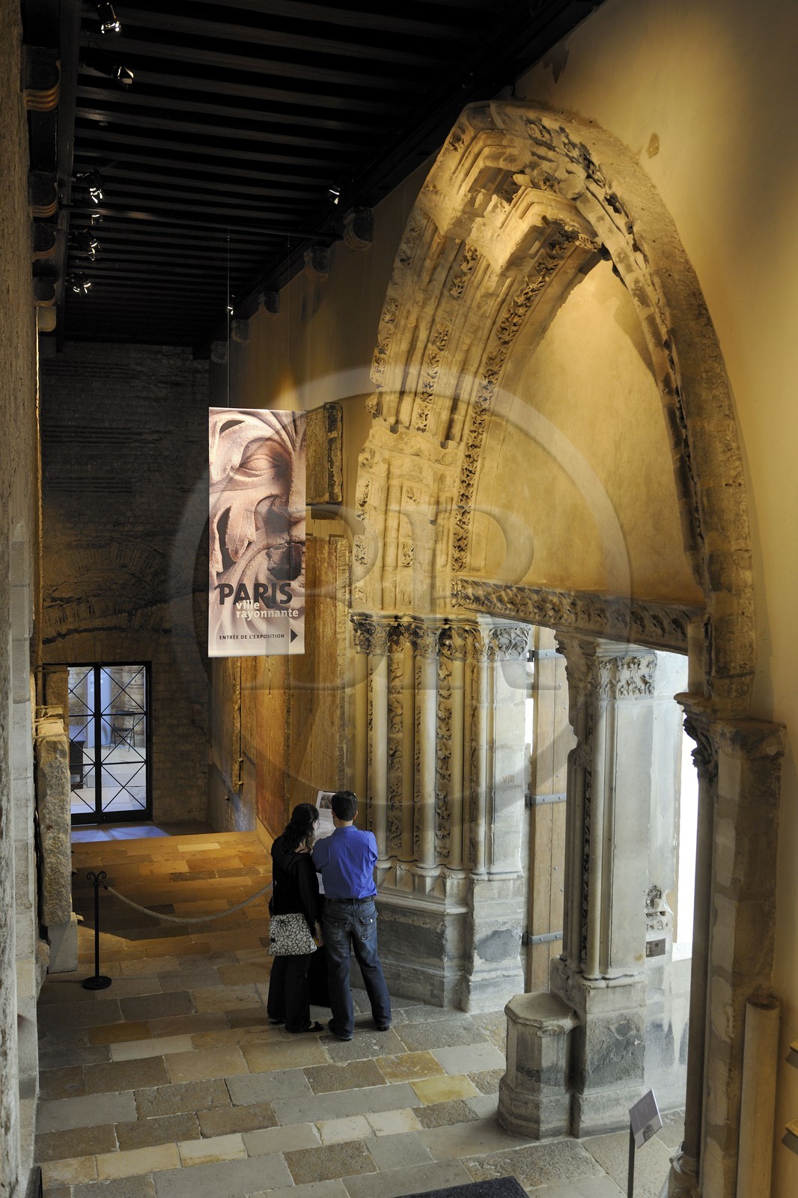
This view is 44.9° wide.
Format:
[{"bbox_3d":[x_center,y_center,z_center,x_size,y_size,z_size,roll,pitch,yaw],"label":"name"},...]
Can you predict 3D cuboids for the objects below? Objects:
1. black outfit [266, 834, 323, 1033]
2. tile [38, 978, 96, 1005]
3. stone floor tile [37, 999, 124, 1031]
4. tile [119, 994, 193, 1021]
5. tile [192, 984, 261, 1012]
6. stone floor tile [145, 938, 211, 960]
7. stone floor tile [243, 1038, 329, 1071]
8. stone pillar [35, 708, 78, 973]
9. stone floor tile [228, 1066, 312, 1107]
[{"bbox_3d":[-0.750,2.404,6.992,0.430,1.430,0.360,4,6,35],"label":"black outfit"},{"bbox_3d":[-2.649,3.144,7.668,0.479,0.035,0.361,-1,4,-15],"label":"tile"},{"bbox_3d":[-2.346,3.062,7.091,0.598,0.030,0.347,1,5,-14],"label":"stone floor tile"},{"bbox_3d":[-1.866,3.164,7.457,0.547,0.035,0.385,-1,4,-15],"label":"tile"},{"bbox_3d":[-1.333,3.111,7.476,0.502,0.030,0.380,0,5,-16],"label":"tile"},{"bbox_3d":[-1.858,2.990,8.161,0.542,0.030,0.206,1,5,-17],"label":"stone floor tile"},{"bbox_3d":[-0.801,3.219,6.778,0.565,0.035,0.358,-1,4,-15],"label":"stone floor tile"},{"bbox_3d":[-2.815,1.944,7.913,0.339,2.173,0.360,-1,5,-20],"label":"stone pillar"},{"bbox_3d":[-0.851,3.211,6.322,0.510,0.030,0.325,0,5,-17],"label":"stone floor tile"}]

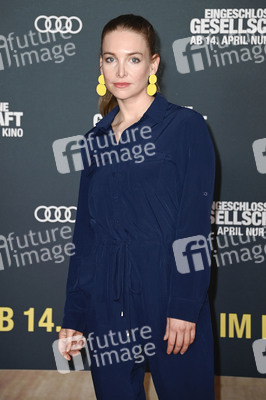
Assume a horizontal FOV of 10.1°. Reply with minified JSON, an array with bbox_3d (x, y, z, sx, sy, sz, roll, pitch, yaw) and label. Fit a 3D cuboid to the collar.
[{"bbox_3d":[-0.004,-0.230,3.900,0.185,0.115,0.150,3,7,23],"label":"collar"}]

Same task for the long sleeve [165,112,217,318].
[{"bbox_3d":[0.151,0.043,3.870,0.120,0.560,0.140,6,7,25],"label":"long sleeve"}]

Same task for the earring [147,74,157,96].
[{"bbox_3d":[0.053,-0.311,4.070,0.028,0.058,0.007,3,8,-12],"label":"earring"}]

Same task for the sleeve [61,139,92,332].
[{"bbox_3d":[-0.150,0.098,4.040,0.110,0.525,0.135,7,7,28],"label":"sleeve"}]

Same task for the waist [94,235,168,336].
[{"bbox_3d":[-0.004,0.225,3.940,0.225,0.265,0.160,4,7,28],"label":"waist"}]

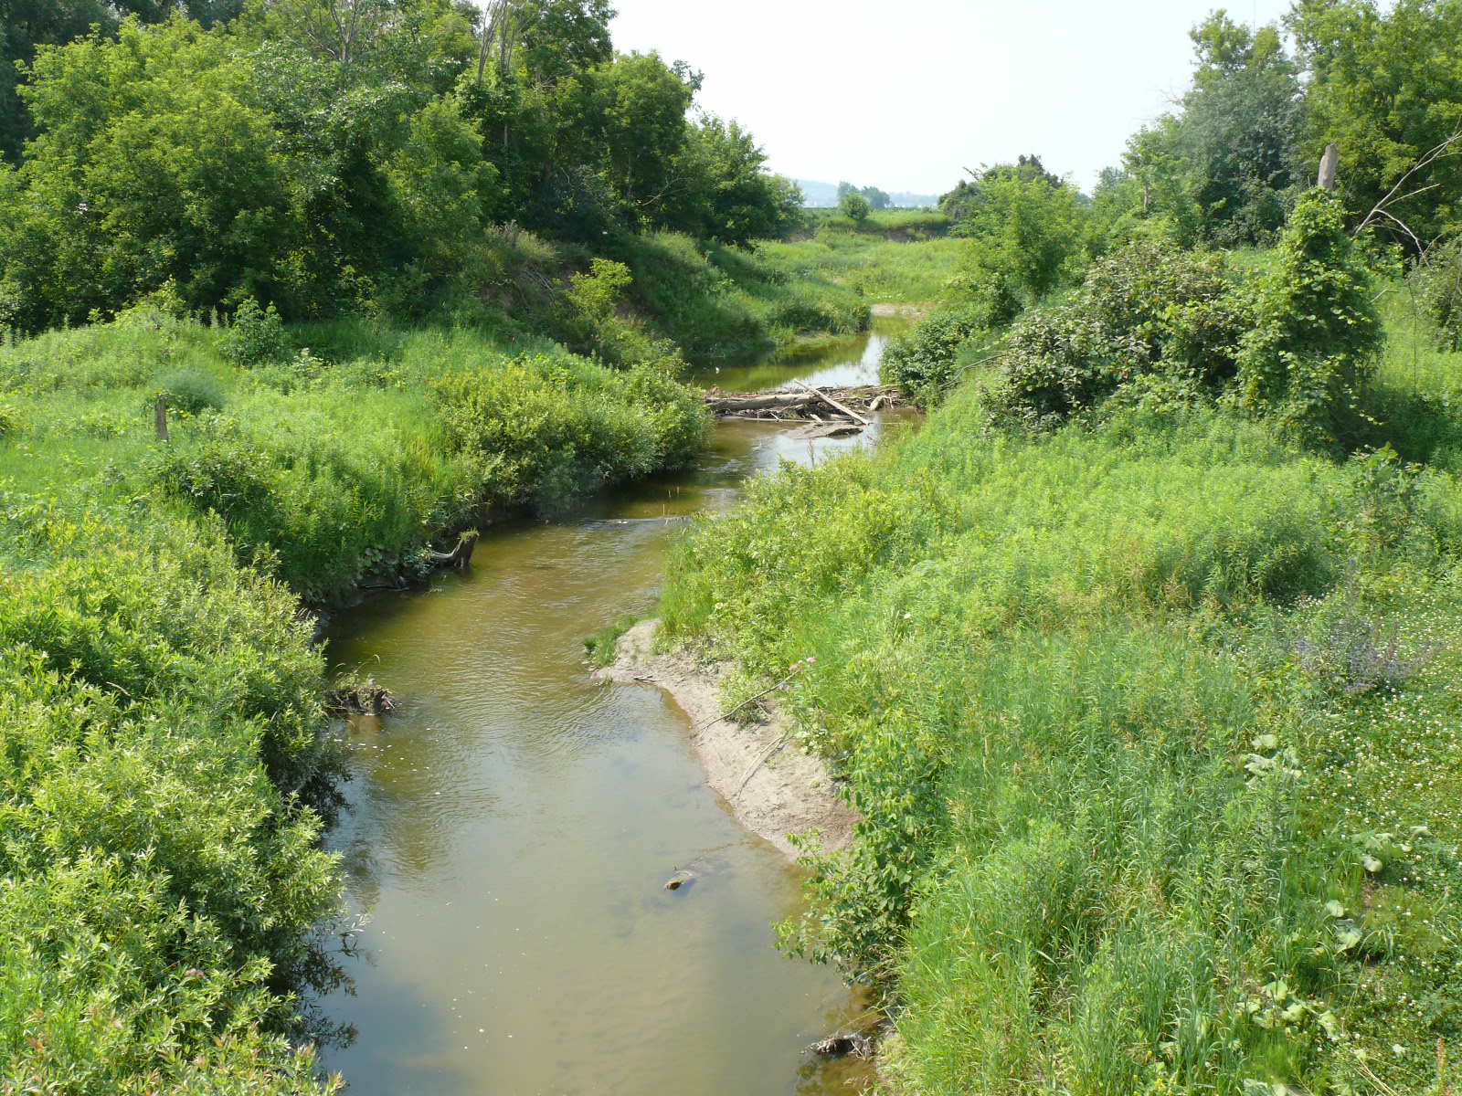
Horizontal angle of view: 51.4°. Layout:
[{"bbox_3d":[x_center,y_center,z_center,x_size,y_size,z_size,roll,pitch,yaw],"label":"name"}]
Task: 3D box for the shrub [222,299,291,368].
[{"bbox_3d":[-9.138,-4.088,29.325,1.340,1.430,1.300,0,13,0],"label":"shrub"}]

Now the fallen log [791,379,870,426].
[{"bbox_3d":[2.441,-3.670,37.800,0.160,0.160,3.790,-6,23,-24],"label":"fallen log"}]

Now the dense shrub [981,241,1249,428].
[{"bbox_3d":[6.155,-3.343,24.367,4.280,3.080,3.300,0,13,0],"label":"dense shrub"}]

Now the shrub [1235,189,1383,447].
[{"bbox_3d":[8.488,-3.294,22.326,2.180,3.860,2.100,0,13,0],"label":"shrub"}]

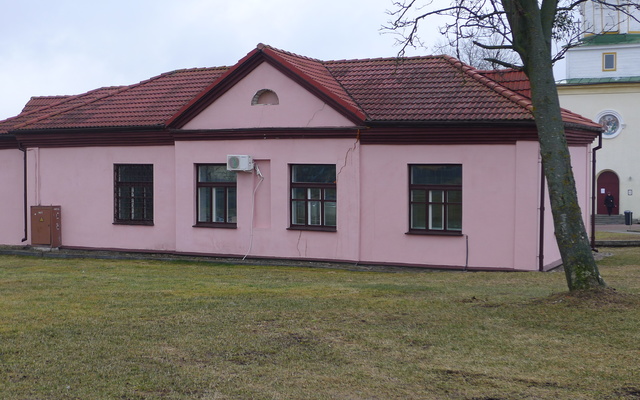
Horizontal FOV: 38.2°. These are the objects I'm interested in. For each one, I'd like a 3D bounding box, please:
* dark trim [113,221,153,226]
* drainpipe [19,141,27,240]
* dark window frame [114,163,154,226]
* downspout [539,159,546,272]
[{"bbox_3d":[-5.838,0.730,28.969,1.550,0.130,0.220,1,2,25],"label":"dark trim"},{"bbox_3d":[-9.802,-0.248,30.613,0.130,3.300,0.280,1,2,25],"label":"drainpipe"},{"bbox_3d":[-5.767,-0.166,28.933,1.530,1.900,0.170,1,2,25],"label":"dark window frame"},{"bbox_3d":[5.640,0.343,23.453,0.130,3.000,0.140,1,2,25],"label":"downspout"}]

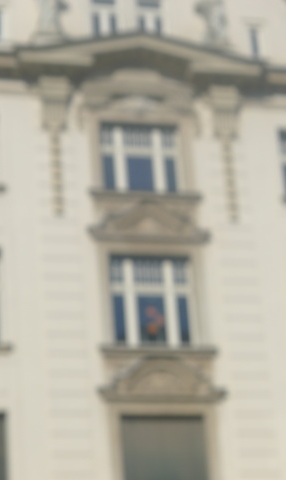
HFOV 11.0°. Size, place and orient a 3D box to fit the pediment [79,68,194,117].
[{"bbox_3d":[-0.129,-3.418,34.324,2.600,1.100,0.350,2,-24,-15],"label":"pediment"}]

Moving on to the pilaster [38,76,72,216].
[{"bbox_3d":[-1.998,-2.120,33.225,0.700,3.400,0.350,2,-24,-15],"label":"pilaster"}]

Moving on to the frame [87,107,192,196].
[{"bbox_3d":[-0.043,-1.983,33.959,2.348,2.100,0.270,2,-25,-14],"label":"frame"}]

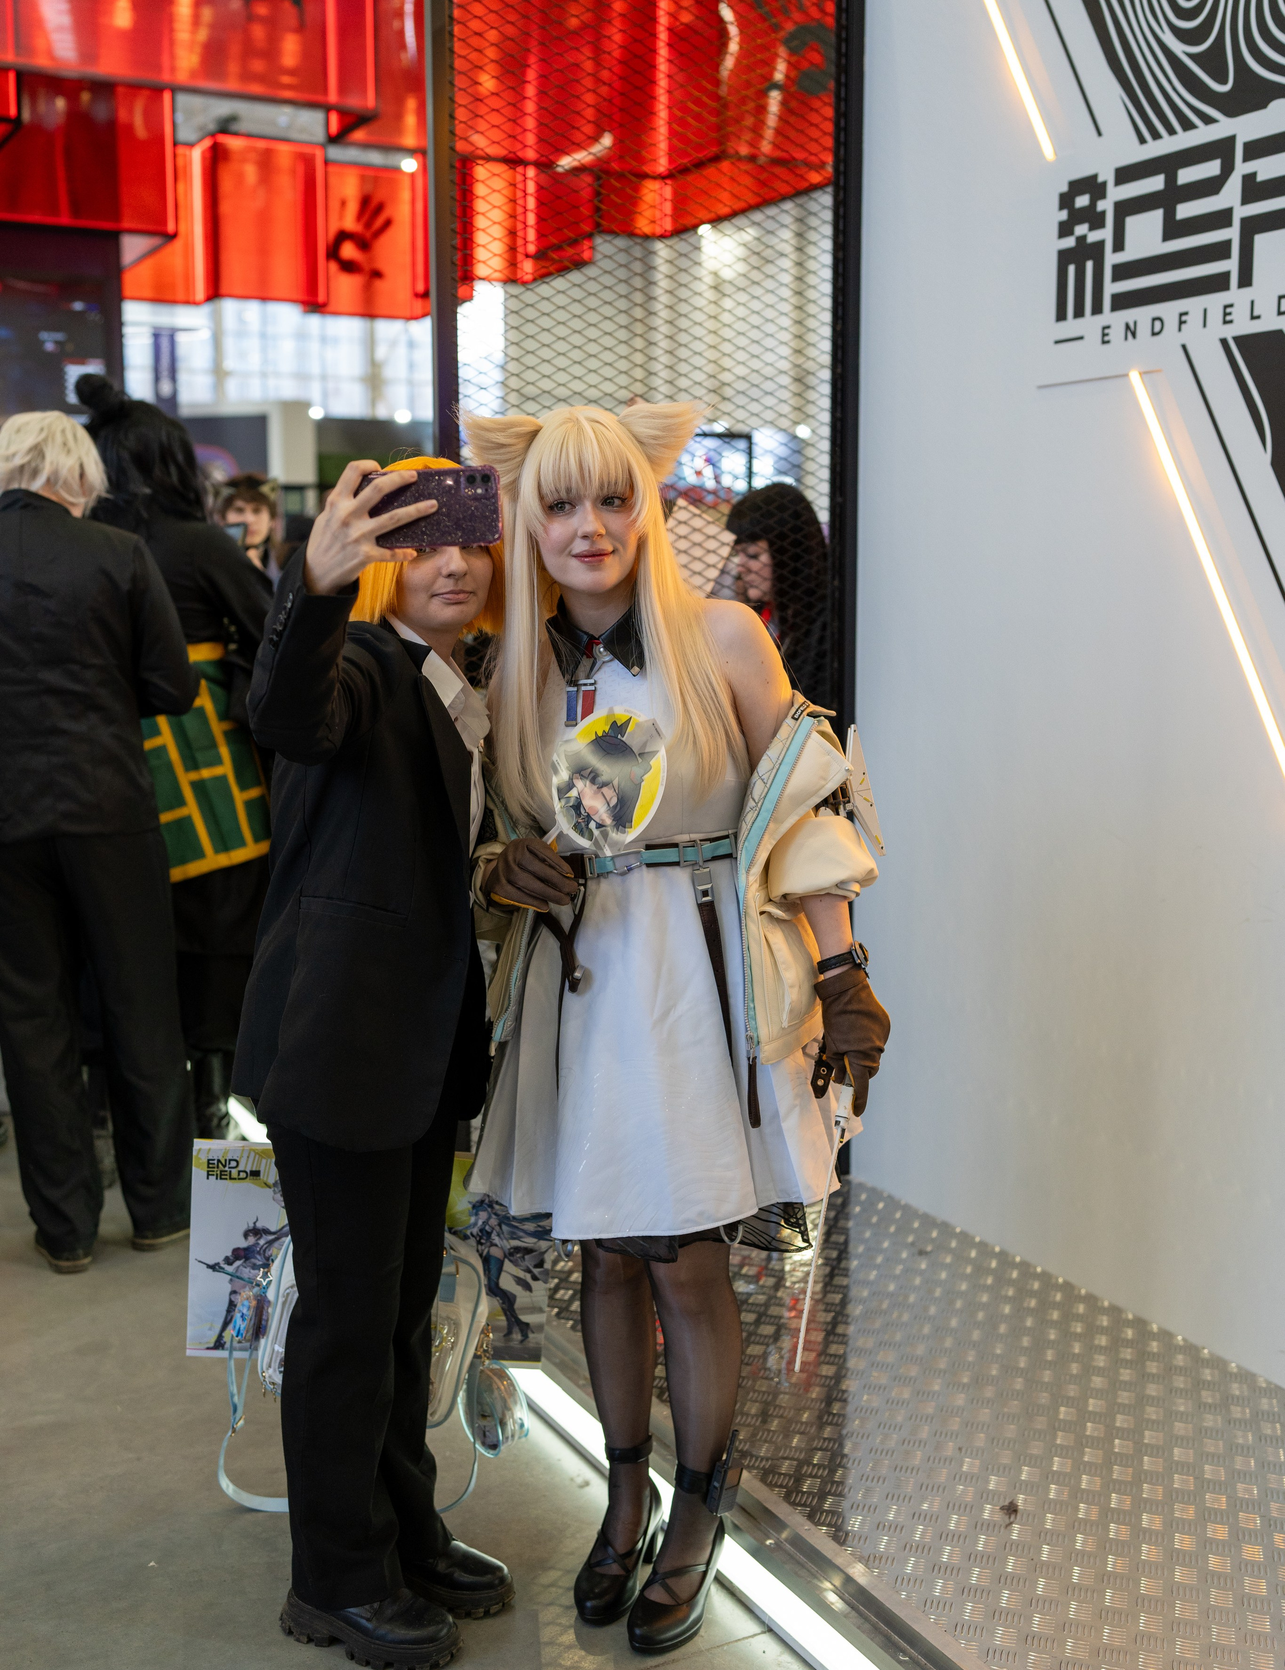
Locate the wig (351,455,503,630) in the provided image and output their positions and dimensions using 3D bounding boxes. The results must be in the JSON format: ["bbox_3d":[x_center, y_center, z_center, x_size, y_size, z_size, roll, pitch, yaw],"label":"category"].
[{"bbox_3d":[-0.284,-0.393,2.500,0.200,0.240,0.225,-3,8,-20],"label":"wig"}]

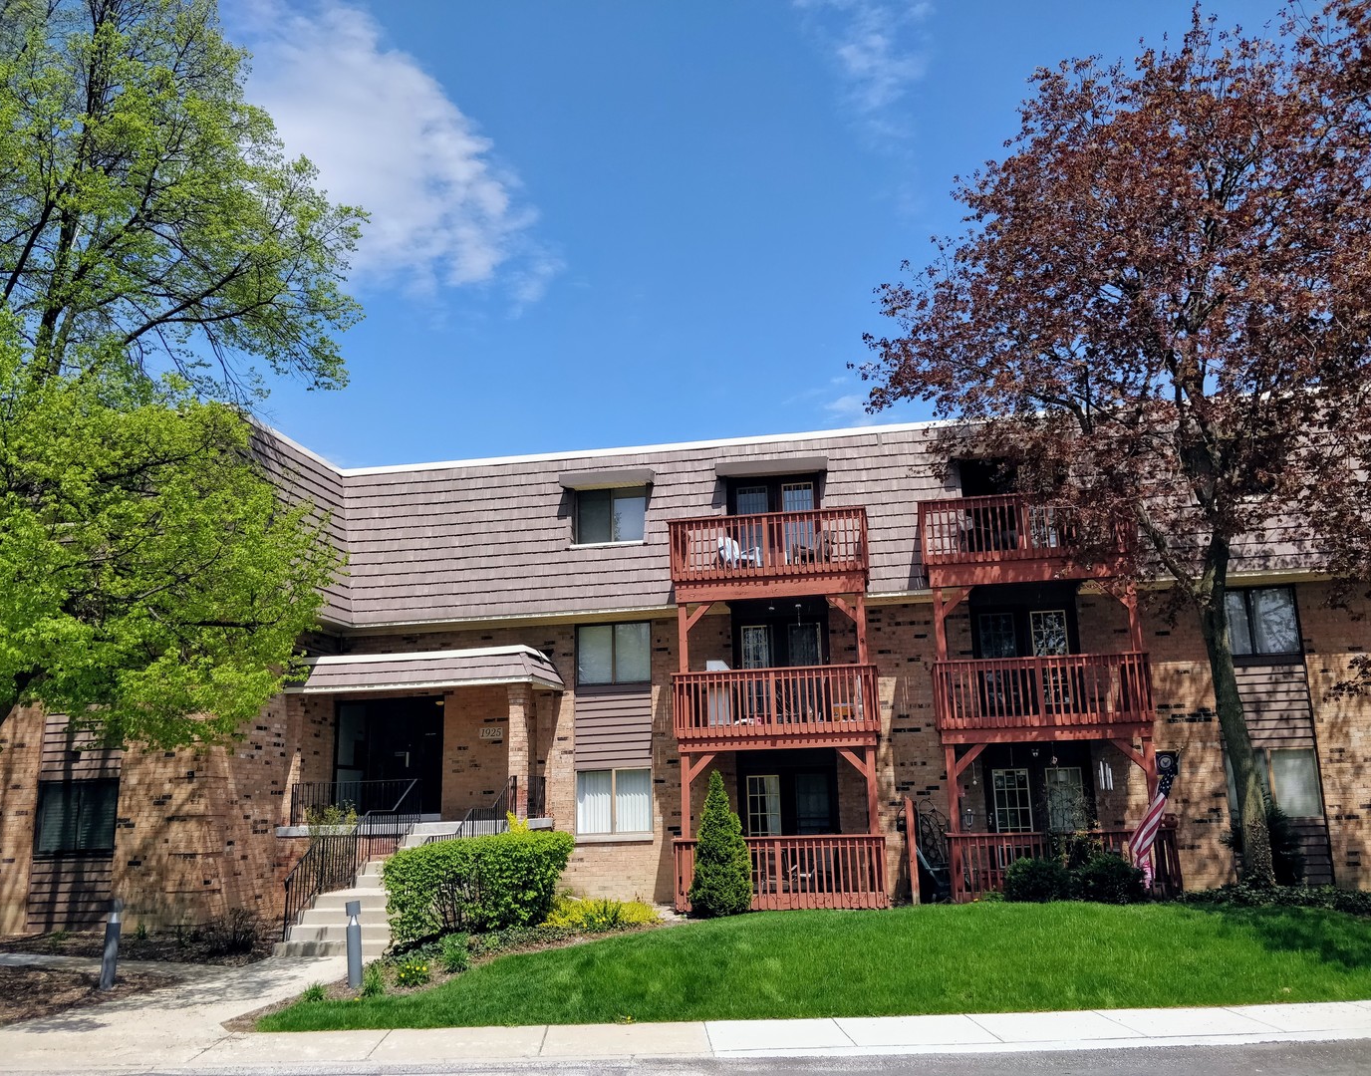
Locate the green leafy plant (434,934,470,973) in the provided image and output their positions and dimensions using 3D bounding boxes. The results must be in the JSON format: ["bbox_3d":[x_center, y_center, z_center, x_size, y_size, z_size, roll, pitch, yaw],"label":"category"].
[{"bbox_3d":[-3.078,5.507,13.226,0.440,0.440,0.450,-4,-11,9],"label":"green leafy plant"}]

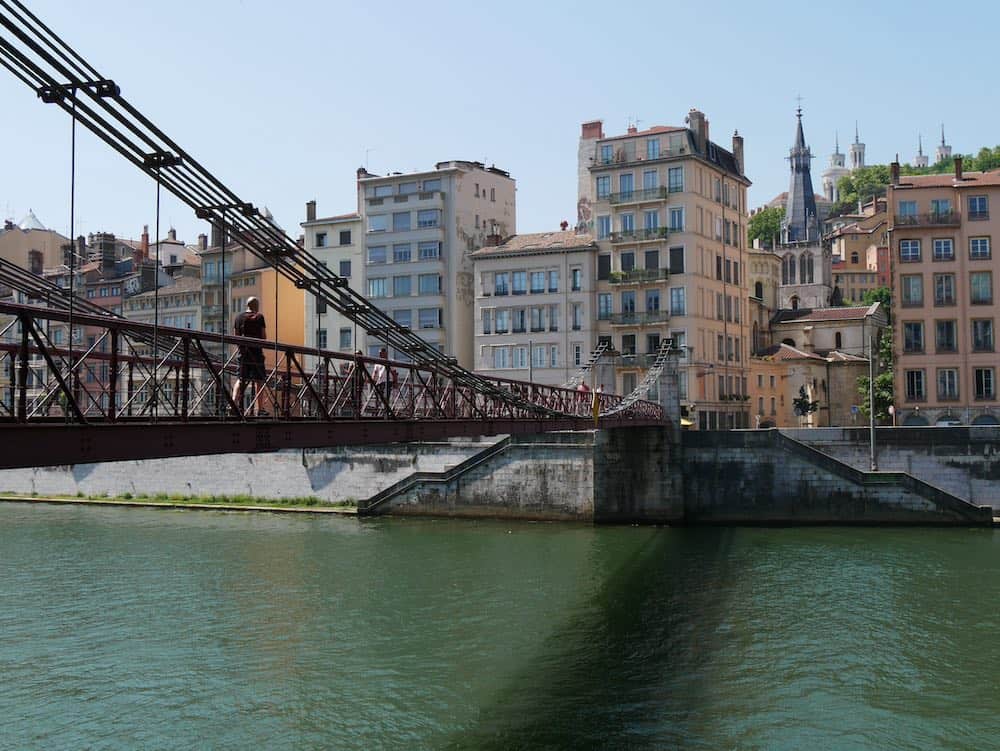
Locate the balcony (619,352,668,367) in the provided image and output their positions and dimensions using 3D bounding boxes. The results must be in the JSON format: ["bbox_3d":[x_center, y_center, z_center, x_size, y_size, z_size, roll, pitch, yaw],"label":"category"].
[{"bbox_3d":[12.442,-1.289,97.608,5.100,1.150,0.800,-2,-3,27],"label":"balcony"}]

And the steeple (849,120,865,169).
[{"bbox_3d":[215.565,-138.879,663.179,9.200,29.500,9.200,-2,-3,20],"label":"steeple"}]

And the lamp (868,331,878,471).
[{"bbox_3d":[27.300,1.832,80.494,0.400,10.300,0.400,-1,-3,9],"label":"lamp"}]

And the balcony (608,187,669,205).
[{"bbox_3d":[12.443,-15.997,98.316,5.150,1.100,0.800,-2,-3,27],"label":"balcony"}]

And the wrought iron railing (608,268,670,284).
[{"bbox_3d":[12.402,-8.806,97.991,5.150,1.150,0.800,-2,-3,27],"label":"wrought iron railing"}]

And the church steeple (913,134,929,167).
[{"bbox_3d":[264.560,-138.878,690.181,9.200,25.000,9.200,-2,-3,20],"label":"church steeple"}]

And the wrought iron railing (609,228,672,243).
[{"bbox_3d":[12.422,-12.422,98.155,5.150,1.150,0.800,-2,-3,27],"label":"wrought iron railing"}]

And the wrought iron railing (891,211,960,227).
[{"bbox_3d":[37.071,-13.484,95.240,5.400,1.100,0.800,-1,-3,9],"label":"wrought iron railing"}]

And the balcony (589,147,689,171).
[{"bbox_3d":[12.589,-19.398,98.406,9.200,1.100,0.900,-2,-3,27],"label":"balcony"}]

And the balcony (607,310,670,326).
[{"bbox_3d":[12.380,-5.059,97.821,5.200,1.150,0.800,-2,-3,27],"label":"balcony"}]

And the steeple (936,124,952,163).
[{"bbox_3d":[270.512,-139.364,668.399,9.200,27.000,9.200,-2,-3,20],"label":"steeple"}]

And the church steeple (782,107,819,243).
[{"bbox_3d":[38.108,-25.490,139.281,4.400,17.200,4.400,-2,-3,20],"label":"church steeple"}]

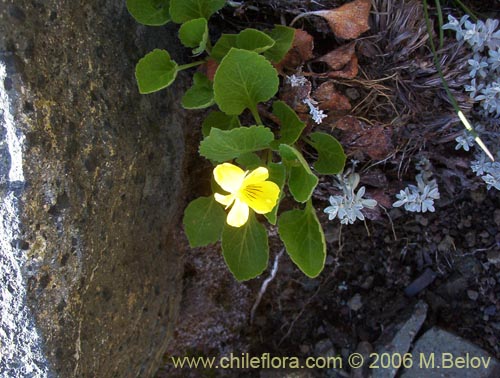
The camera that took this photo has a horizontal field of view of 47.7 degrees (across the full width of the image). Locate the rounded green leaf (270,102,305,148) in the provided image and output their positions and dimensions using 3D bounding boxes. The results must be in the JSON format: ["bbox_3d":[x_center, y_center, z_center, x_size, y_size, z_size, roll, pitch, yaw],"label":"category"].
[{"bbox_3d":[0.026,-0.043,0.375,0.027,0.012,0.031,-6,80,-22],"label":"rounded green leaf"}]

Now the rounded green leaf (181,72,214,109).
[{"bbox_3d":[-0.034,-0.065,0.375,0.030,0.012,0.025,-32,68,-22],"label":"rounded green leaf"}]

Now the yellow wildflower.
[{"bbox_3d":[-0.002,0.003,0.295,0.035,0.017,0.033,-1,96,-15],"label":"yellow wildflower"}]

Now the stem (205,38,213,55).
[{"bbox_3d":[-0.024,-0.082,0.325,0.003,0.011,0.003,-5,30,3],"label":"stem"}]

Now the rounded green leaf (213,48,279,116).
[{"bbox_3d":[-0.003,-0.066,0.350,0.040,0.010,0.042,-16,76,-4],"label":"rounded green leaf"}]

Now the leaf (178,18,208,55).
[{"bbox_3d":[-0.034,-0.092,0.340,0.018,0.008,0.022,11,80,11],"label":"leaf"}]

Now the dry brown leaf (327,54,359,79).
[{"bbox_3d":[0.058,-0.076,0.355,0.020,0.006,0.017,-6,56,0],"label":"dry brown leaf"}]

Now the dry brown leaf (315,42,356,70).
[{"bbox_3d":[0.061,-0.095,0.405,0.032,0.015,0.022,-18,71,-10],"label":"dry brown leaf"}]

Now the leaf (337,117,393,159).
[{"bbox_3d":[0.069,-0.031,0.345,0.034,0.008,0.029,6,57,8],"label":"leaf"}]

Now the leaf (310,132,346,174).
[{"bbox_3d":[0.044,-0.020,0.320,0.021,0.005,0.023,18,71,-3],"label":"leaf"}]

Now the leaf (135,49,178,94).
[{"bbox_3d":[-0.060,-0.074,0.360,0.031,0.009,0.028,-35,79,-15],"label":"leaf"}]

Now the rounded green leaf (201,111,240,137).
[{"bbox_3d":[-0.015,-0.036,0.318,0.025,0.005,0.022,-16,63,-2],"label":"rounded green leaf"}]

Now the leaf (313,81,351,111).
[{"bbox_3d":[0.058,-0.067,0.405,0.028,0.013,0.022,24,73,5],"label":"leaf"}]

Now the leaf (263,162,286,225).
[{"bbox_3d":[0.009,0.002,0.312,0.023,0.008,0.035,-3,79,-13],"label":"leaf"}]

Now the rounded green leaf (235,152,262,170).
[{"bbox_3d":[-0.002,-0.012,0.320,0.018,0.008,0.023,0,72,0],"label":"rounded green leaf"}]

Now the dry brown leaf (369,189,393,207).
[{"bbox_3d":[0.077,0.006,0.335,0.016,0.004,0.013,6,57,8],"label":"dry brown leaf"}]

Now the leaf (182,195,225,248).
[{"bbox_3d":[-0.025,0.018,0.318,0.025,0.007,0.030,15,77,10],"label":"leaf"}]

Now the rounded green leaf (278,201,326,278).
[{"bbox_3d":[0.029,0.028,0.312,0.025,0.009,0.044,-9,79,-8],"label":"rounded green leaf"}]

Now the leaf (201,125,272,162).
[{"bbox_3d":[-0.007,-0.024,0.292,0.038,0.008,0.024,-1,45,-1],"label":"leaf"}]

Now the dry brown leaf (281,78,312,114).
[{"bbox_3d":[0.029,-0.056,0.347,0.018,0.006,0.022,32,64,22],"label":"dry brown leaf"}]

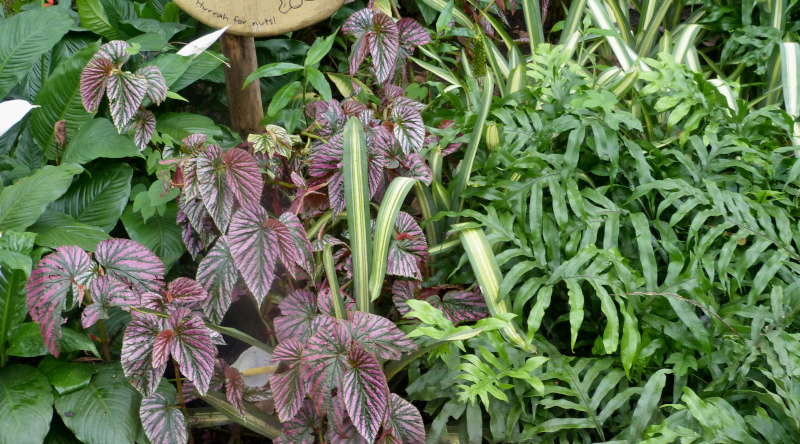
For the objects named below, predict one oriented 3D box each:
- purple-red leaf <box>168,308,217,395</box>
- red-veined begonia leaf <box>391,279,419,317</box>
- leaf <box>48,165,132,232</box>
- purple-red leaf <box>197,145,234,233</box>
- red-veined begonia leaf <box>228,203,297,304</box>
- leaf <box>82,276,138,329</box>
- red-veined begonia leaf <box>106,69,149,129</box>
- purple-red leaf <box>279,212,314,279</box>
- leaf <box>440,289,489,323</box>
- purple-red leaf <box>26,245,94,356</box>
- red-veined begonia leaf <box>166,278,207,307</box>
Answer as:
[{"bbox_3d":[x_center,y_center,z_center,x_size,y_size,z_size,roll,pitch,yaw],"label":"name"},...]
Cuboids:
[{"bbox_3d":[-0.397,0.250,2.300,0.090,0.170,0.050,-18,-4,-14],"label":"purple-red leaf"},{"bbox_3d":[0.011,0.146,2.300,0.058,0.088,0.030,-13,-18,7],"label":"red-veined begonia leaf"},{"bbox_3d":[-0.627,-0.048,2.450,0.124,0.060,0.182,34,64,9],"label":"leaf"},{"bbox_3d":[-0.347,-0.063,2.270,0.074,0.173,0.040,-9,-10,7],"label":"purple-red leaf"},{"bbox_3d":[-0.277,0.067,2.400,0.132,0.206,0.060,0,-8,0],"label":"red-veined begonia leaf"},{"bbox_3d":[-0.511,0.142,2.120,0.099,0.100,0.045,0,-17,0],"label":"leaf"},{"bbox_3d":[-0.544,-0.241,2.400,0.082,0.124,0.030,6,-6,1],"label":"red-veined begonia leaf"},{"bbox_3d":[-0.194,0.048,2.270,0.054,0.136,0.035,-23,-1,-19],"label":"purple-red leaf"},{"bbox_3d":[0.130,0.171,2.460,0.107,0.045,0.077,0,65,-5],"label":"leaf"},{"bbox_3d":[-0.590,0.140,2.126,0.120,0.198,0.060,8,-3,15],"label":"purple-red leaf"},{"bbox_3d":[-0.414,0.137,2.330,0.078,0.045,0.062,0,65,-5],"label":"red-veined begonia leaf"}]

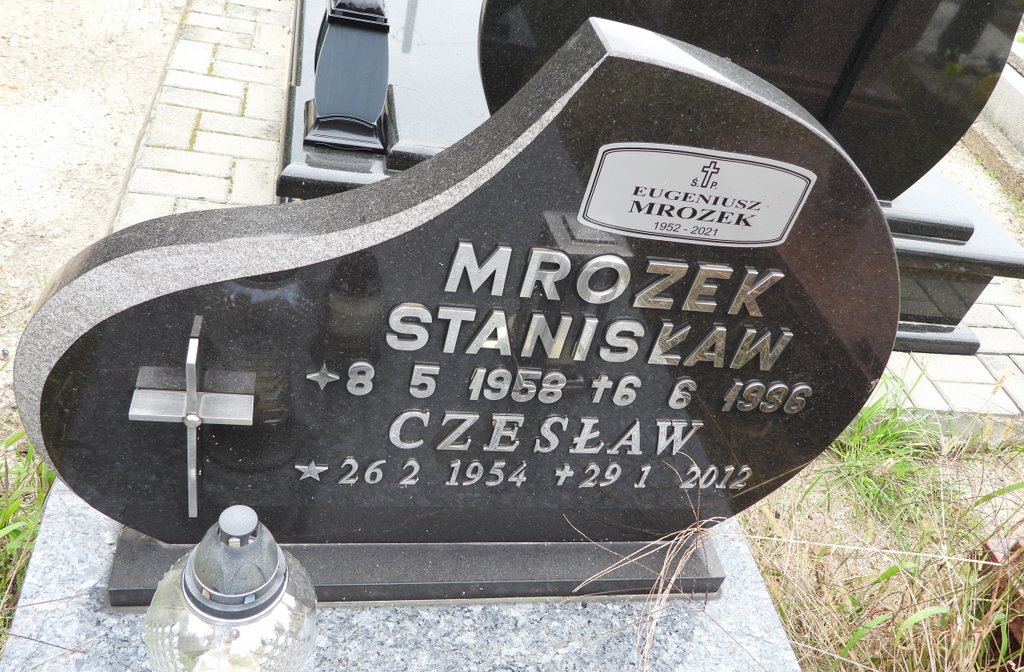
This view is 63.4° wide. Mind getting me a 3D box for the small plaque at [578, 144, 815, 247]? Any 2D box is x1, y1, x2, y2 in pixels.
[{"bbox_3d":[0.158,-0.114,0.694,0.198,0.086,0.006,4,40,-15],"label":"small plaque"}]

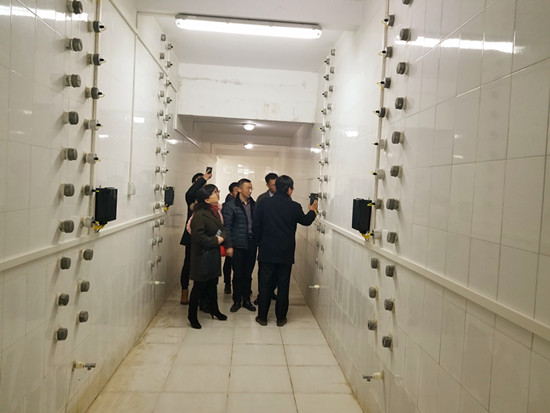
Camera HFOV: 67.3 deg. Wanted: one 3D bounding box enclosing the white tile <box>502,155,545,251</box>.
[{"bbox_3d":[0.828,-0.009,1.381,0.010,0.303,0.198,2,3,-4],"label":"white tile"}]

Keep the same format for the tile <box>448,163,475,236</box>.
[{"bbox_3d":[0.807,-0.028,1.780,0.010,0.305,0.200,3,2,-4],"label":"tile"}]

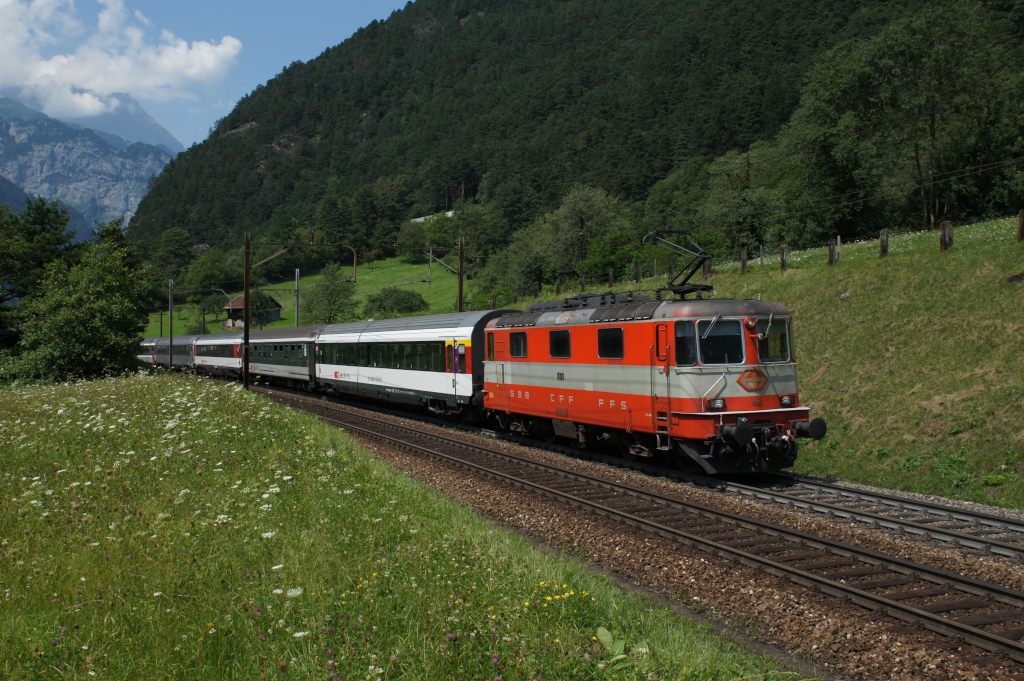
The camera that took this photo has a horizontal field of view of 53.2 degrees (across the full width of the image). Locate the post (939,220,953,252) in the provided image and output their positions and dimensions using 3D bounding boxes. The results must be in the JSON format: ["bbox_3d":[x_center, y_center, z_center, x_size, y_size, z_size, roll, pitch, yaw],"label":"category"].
[{"bbox_3d":[12.946,-3.091,30.500,0.270,0.950,0.250,0,0,-21],"label":"post"}]

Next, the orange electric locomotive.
[{"bbox_3d":[2.605,0.309,26.973,2.950,5.200,14.900,-1,0,-21],"label":"orange electric locomotive"}]

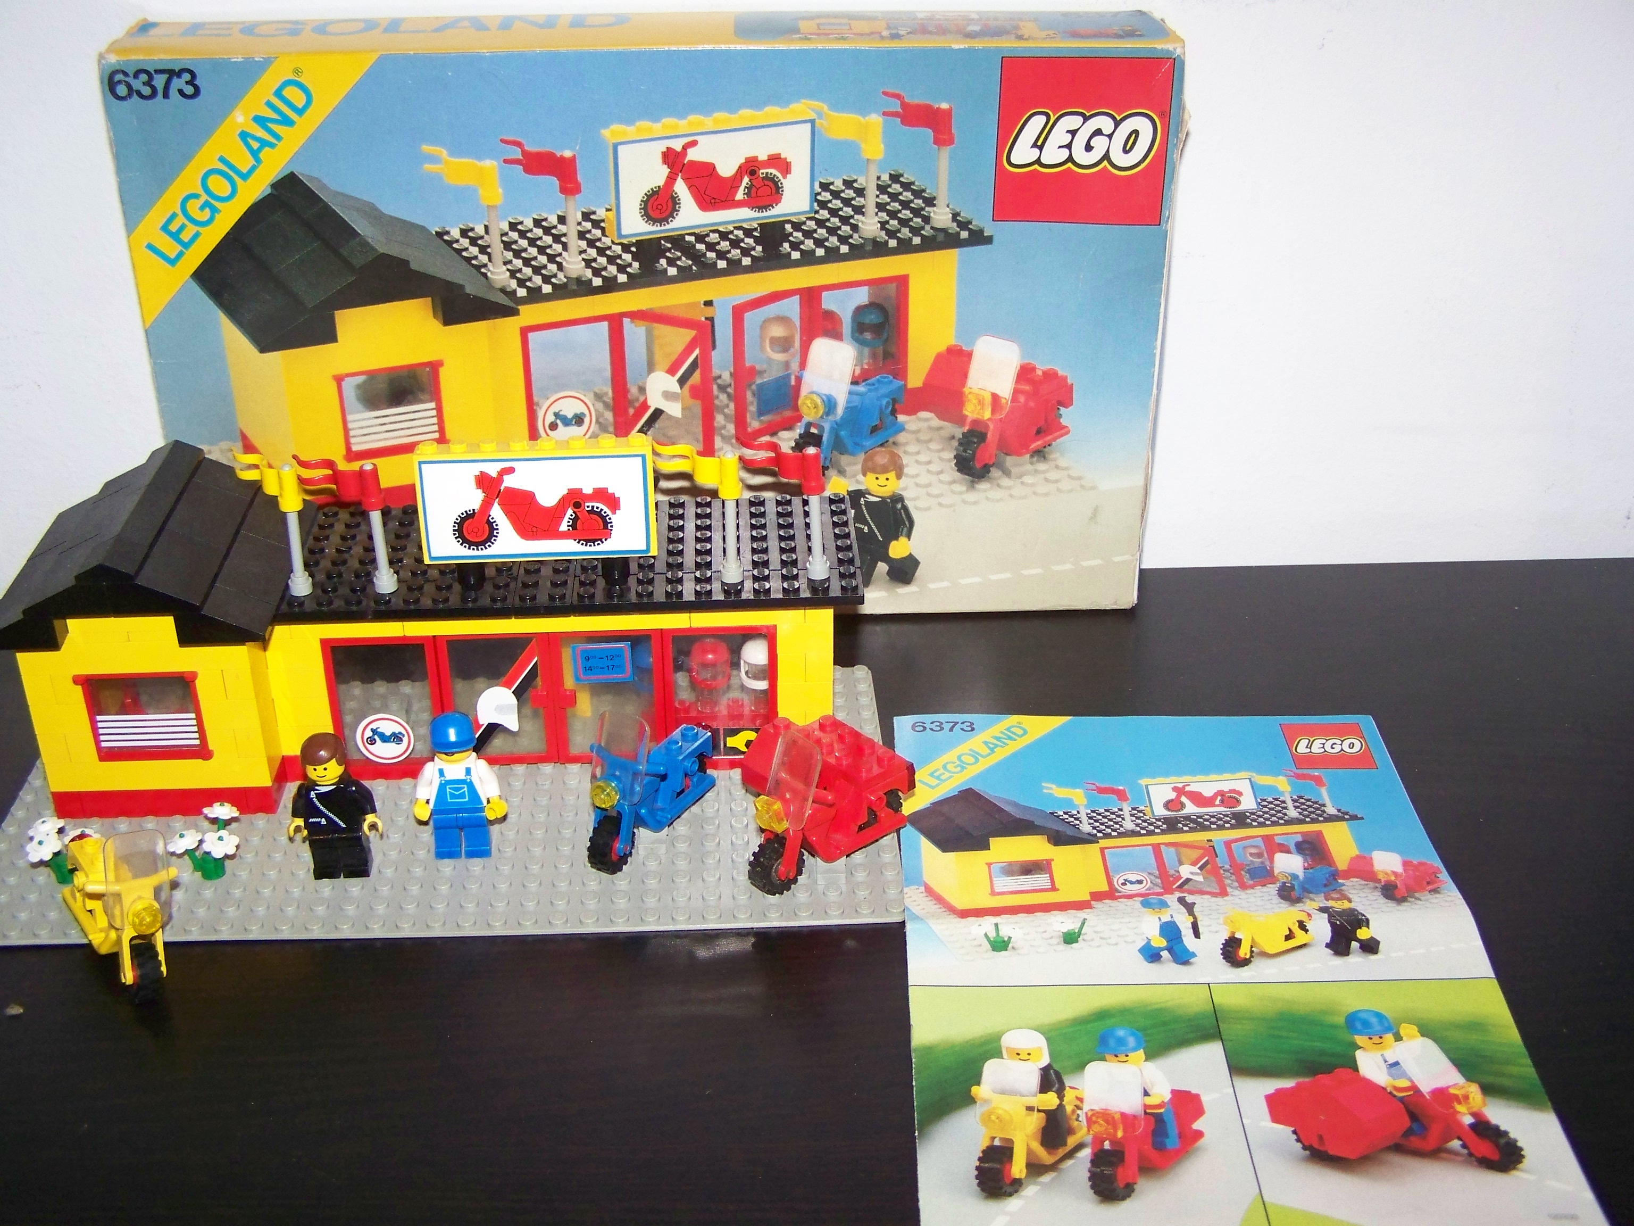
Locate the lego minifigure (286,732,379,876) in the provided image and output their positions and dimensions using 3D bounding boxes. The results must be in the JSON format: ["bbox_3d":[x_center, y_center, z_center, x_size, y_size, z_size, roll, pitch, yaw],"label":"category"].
[{"bbox_3d":[-0.127,0.051,0.475,0.025,0.042,0.014,-2,29,-3],"label":"lego minifigure"}]

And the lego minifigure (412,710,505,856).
[{"bbox_3d":[-0.097,0.047,0.483,0.025,0.042,0.013,-2,29,-3],"label":"lego minifigure"}]

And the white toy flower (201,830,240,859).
[{"bbox_3d":[-0.158,0.061,0.476,0.010,0.003,0.010,8,37,-8],"label":"white toy flower"}]

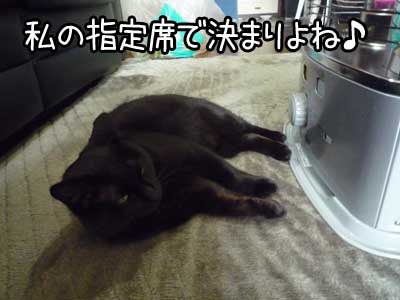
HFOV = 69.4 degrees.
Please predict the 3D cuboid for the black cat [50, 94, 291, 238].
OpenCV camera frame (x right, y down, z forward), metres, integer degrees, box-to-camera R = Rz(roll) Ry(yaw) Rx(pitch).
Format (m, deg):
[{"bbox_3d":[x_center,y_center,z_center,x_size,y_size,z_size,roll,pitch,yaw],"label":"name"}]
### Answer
[{"bbox_3d":[0.005,-0.006,0.530,0.335,0.150,0.410,10,32,17],"label":"black cat"}]

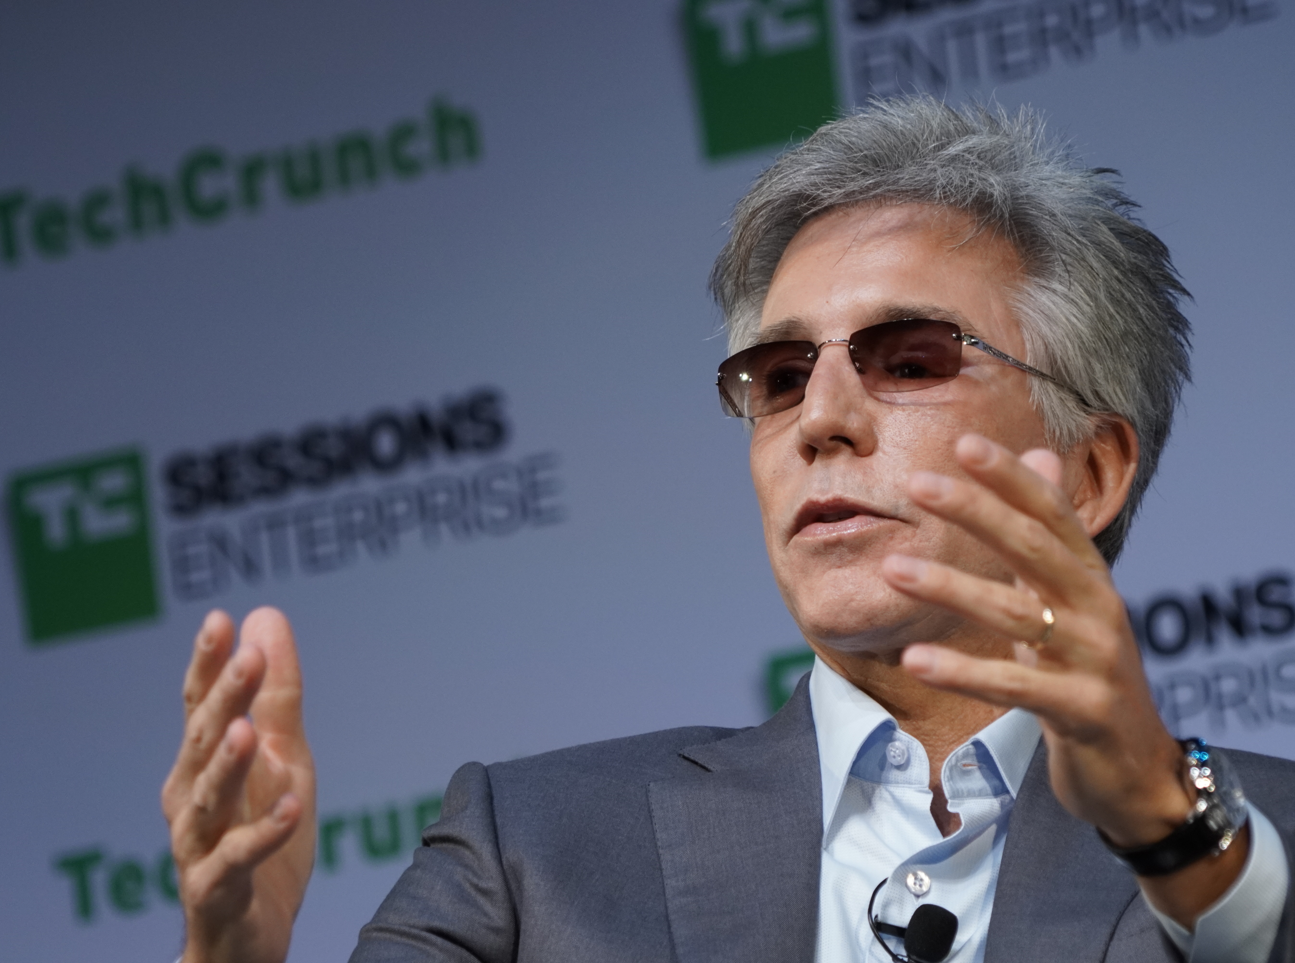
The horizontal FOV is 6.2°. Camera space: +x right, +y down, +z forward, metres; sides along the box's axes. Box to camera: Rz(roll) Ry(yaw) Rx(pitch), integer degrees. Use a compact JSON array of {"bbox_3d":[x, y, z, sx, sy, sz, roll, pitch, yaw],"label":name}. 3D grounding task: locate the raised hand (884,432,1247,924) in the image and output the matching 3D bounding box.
[{"bbox_3d":[0.183,0.086,5.090,0.095,0.220,0.135,-22,7,30],"label":"raised hand"}]

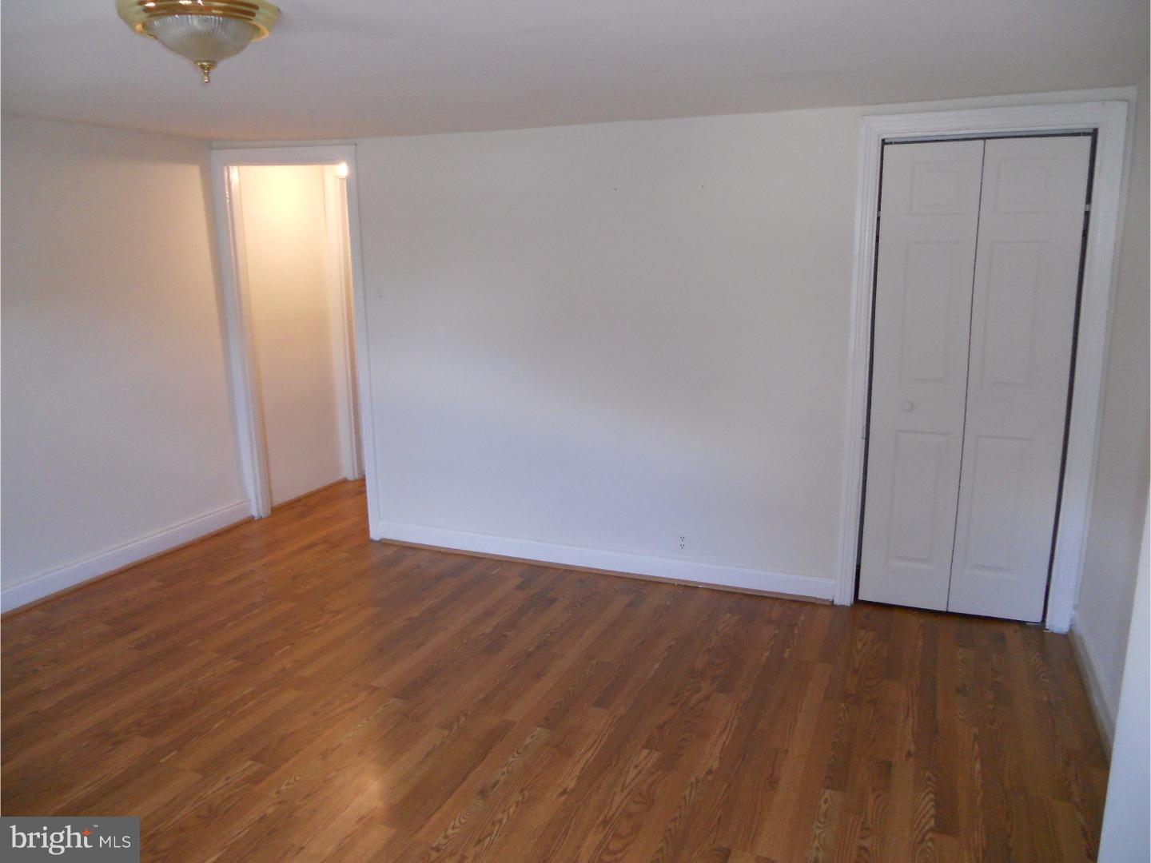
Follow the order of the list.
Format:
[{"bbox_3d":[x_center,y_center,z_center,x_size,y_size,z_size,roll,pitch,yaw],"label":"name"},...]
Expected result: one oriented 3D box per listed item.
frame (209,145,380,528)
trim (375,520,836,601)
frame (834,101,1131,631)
[{"bbox_3d":[-1.530,-0.472,5.038,0.959,2.129,0.120,4,13,22],"label":"frame"},{"bbox_3d":[0.051,0.643,4.556,2.445,0.112,0.020,4,13,22],"label":"trim"},{"bbox_3d":[1.628,-0.227,3.744,0.948,2.114,0.110,4,13,22],"label":"frame"}]

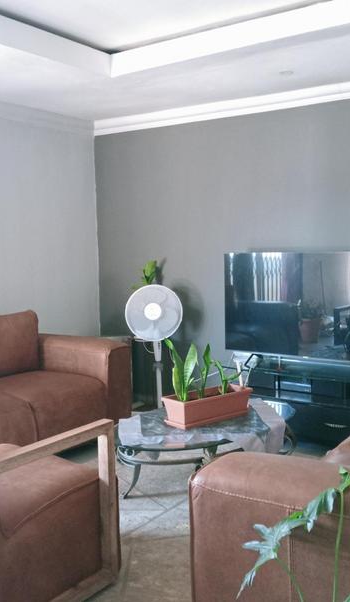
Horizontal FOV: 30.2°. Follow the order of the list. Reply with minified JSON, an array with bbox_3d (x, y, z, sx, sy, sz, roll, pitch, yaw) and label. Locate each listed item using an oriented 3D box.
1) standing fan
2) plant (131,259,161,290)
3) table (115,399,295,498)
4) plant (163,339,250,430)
[{"bbox_3d":[-0.141,0.357,5.148,0.445,0.980,0.400,-1,5,-2],"label":"standing fan"},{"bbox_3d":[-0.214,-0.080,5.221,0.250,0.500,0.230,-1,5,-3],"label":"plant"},{"bbox_3d":[0.147,0.816,3.523,0.740,0.350,1.140,4,7,41],"label":"table"},{"bbox_3d":[0.178,0.431,3.519,0.510,0.427,0.240,-5,6,-39],"label":"plant"}]

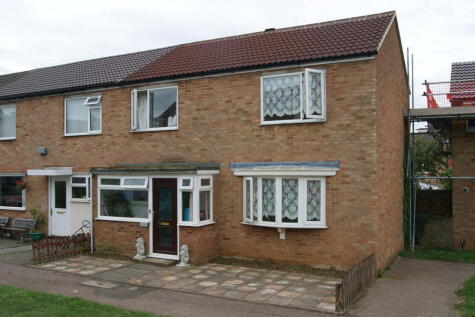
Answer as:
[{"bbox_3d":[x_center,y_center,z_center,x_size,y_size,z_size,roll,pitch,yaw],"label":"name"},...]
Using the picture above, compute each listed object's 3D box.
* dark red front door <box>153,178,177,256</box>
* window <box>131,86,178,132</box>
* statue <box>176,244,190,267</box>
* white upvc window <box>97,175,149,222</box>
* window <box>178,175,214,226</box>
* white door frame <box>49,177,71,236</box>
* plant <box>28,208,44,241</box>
[{"bbox_3d":[-1.853,1.468,11.167,0.750,1.920,0.080,-1,-2,28],"label":"dark red front door"},{"bbox_3d":[-2.442,-1.426,12.724,1.700,1.230,0.160,-1,-2,28],"label":"window"},{"bbox_3d":[-1.248,2.299,10.412,0.240,0.510,0.240,-1,-2,28],"label":"statue"},{"bbox_3d":[-3.134,1.073,11.837,1.770,1.250,0.150,-1,-2,28],"label":"white upvc window"},{"bbox_3d":[-1.021,1.079,11.117,0.580,1.280,0.800,-1,-2,28],"label":"window"},{"bbox_3d":[-5.925,1.594,14.531,0.970,2.000,0.120,-1,-2,28],"label":"white door frame"},{"bbox_3d":[-6.626,2.194,14.436,0.440,0.970,0.440,-1,-2,28],"label":"plant"}]

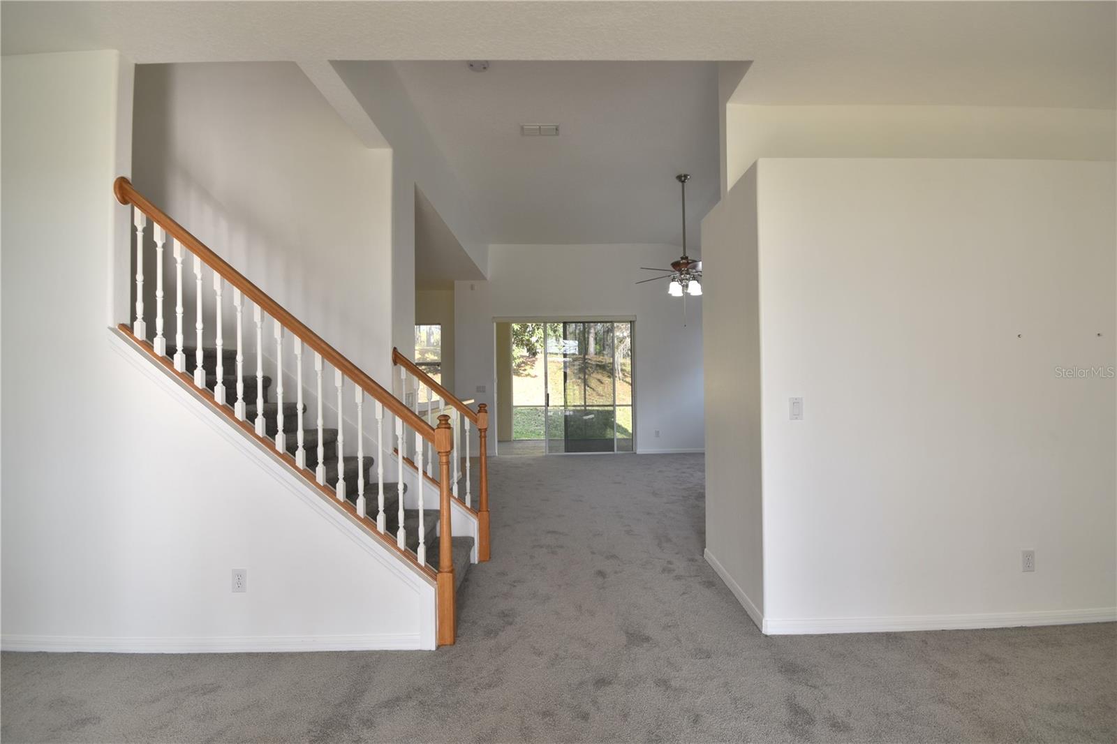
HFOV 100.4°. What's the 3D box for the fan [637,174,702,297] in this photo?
[{"bbox_3d":[1.510,-1.615,5.560,1.340,1.420,1.340,-1,-1,0],"label":"fan"}]

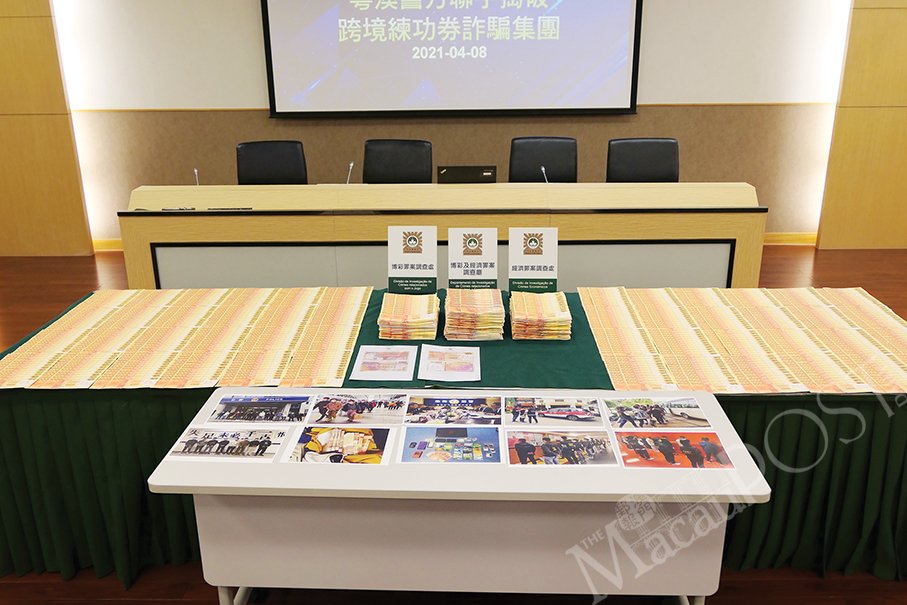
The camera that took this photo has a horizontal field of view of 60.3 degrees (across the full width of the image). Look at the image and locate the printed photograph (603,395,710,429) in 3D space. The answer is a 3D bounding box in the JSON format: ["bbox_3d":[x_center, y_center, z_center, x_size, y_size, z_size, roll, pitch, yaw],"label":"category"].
[{"bbox_3d":[0.613,0.335,2.374,0.297,0.003,0.210,0,19,2],"label":"printed photograph"}]

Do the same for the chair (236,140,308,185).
[{"bbox_3d":[-1.212,-0.481,5.310,0.610,1.130,0.640,-4,19,-9],"label":"chair"}]

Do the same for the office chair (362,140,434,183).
[{"bbox_3d":[-0.410,-0.483,5.287,0.610,1.130,0.640,2,19,9],"label":"office chair"}]

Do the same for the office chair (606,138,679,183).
[{"bbox_3d":[1.318,-0.489,5.239,0.610,1.130,0.640,-3,19,-5],"label":"office chair"}]

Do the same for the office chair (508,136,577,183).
[{"bbox_3d":[0.598,-0.486,5.258,0.610,1.130,0.640,1,19,5],"label":"office chair"}]

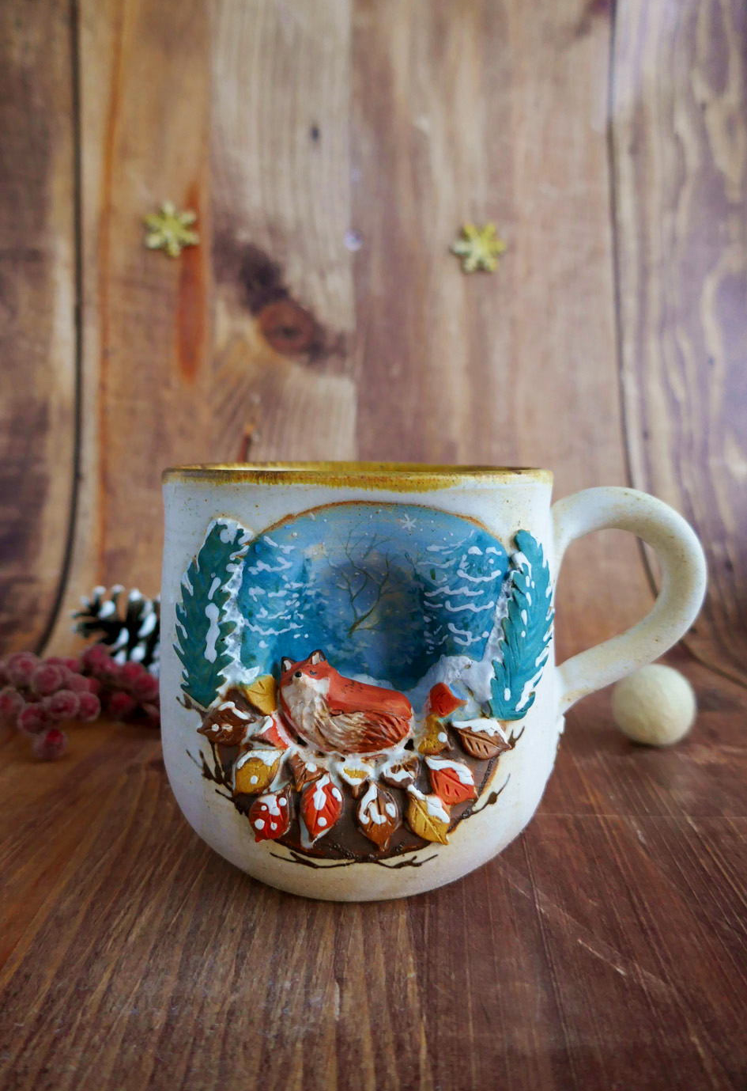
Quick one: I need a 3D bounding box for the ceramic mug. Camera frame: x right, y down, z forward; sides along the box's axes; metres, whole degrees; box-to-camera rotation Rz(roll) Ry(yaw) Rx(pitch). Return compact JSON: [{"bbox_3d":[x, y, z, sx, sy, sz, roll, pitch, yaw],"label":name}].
[{"bbox_3d":[0.014,0.025,0.188,0.130,0.089,0.097,0,8,-3],"label":"ceramic mug"}]

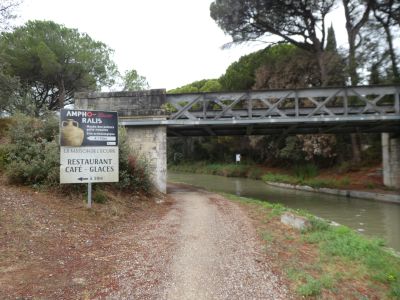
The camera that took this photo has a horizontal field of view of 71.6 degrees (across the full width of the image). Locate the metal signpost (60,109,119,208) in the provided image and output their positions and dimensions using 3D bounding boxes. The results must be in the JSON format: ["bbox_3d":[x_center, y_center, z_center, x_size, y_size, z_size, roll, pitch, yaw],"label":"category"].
[{"bbox_3d":[-3.040,0.268,7.650,1.520,2.680,0.100,0,-1,-13],"label":"metal signpost"}]

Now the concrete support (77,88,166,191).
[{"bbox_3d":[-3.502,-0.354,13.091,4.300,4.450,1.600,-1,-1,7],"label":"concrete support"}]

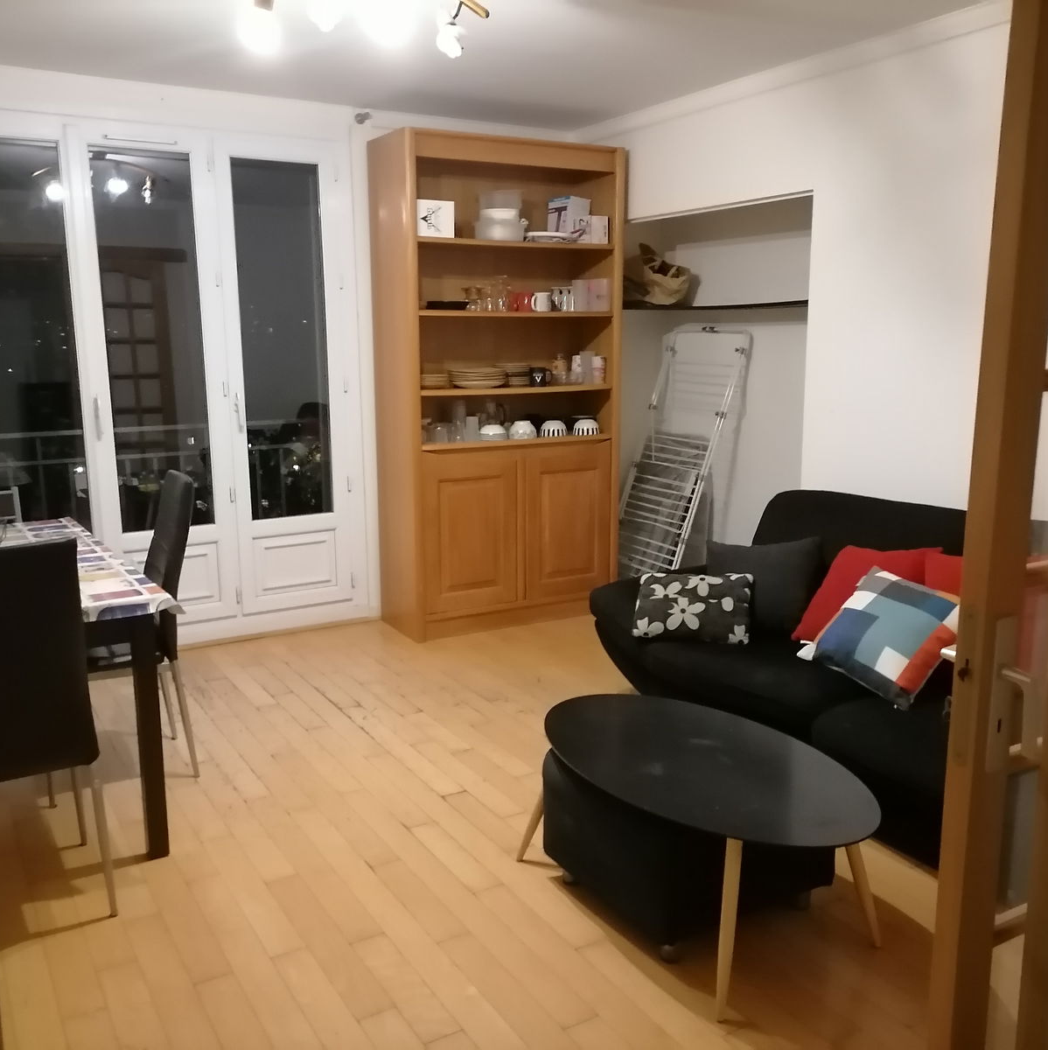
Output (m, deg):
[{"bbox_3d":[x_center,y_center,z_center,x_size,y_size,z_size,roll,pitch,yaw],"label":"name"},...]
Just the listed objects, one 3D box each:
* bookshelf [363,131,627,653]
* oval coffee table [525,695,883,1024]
[{"bbox_3d":[-0.125,-0.679,5.287,1.180,2.328,0.478,-7,12,-30],"label":"bookshelf"},{"bbox_3d":[0.420,0.765,2.643,0.586,0.382,1.051,-7,12,-30],"label":"oval coffee table"}]

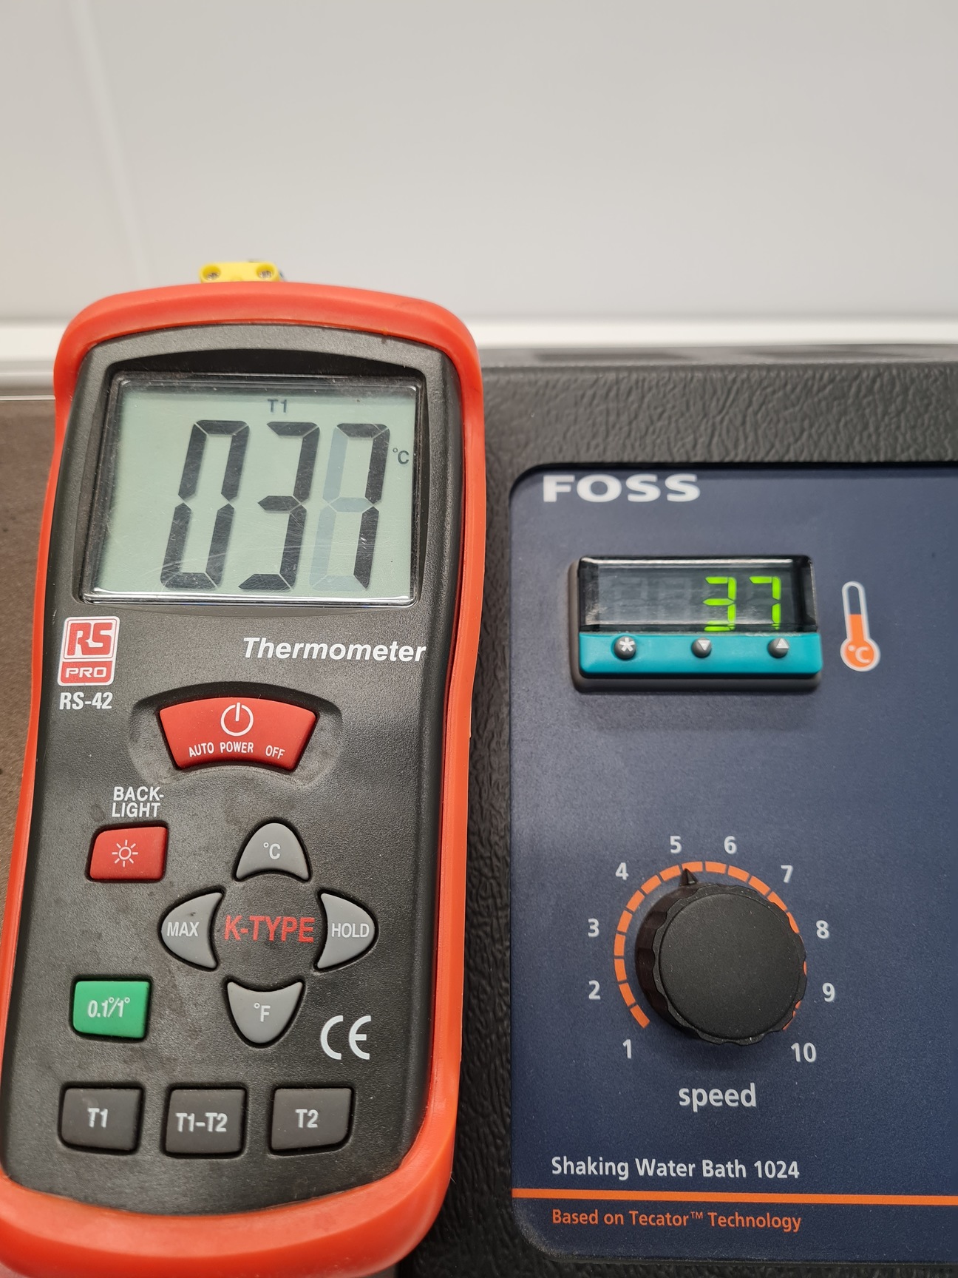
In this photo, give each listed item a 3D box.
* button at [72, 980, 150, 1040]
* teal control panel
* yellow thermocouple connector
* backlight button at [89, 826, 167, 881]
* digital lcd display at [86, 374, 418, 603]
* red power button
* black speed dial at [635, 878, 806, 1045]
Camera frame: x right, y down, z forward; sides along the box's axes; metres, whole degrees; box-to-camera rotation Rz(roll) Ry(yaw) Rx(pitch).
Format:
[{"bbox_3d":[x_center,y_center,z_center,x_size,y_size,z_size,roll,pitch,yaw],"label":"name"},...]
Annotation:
[{"bbox_3d":[-0.053,0.053,0.138,0.011,0.003,0.008,0,75,0],"label":"button"},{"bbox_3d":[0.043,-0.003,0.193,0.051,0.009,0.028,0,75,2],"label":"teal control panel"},{"bbox_3d":[-0.046,-0.062,0.186,0.016,0.008,0.019,0,75,0],"label":"yellow thermocouple connector"},{"bbox_3d":[-0.052,0.032,0.144,0.011,0.003,0.008,0,75,0],"label":"backlight button"},{"bbox_3d":[-0.037,-0.026,0.162,0.054,0.004,0.042,0,75,0],"label":"digital lcd display"},{"bbox_3d":[-0.037,0.015,0.149,0.024,0.003,0.011,0,75,0],"label":"red power button"},{"bbox_3d":[0.043,0.058,0.172,0.026,0.019,0.027,0,75,2],"label":"black speed dial"}]

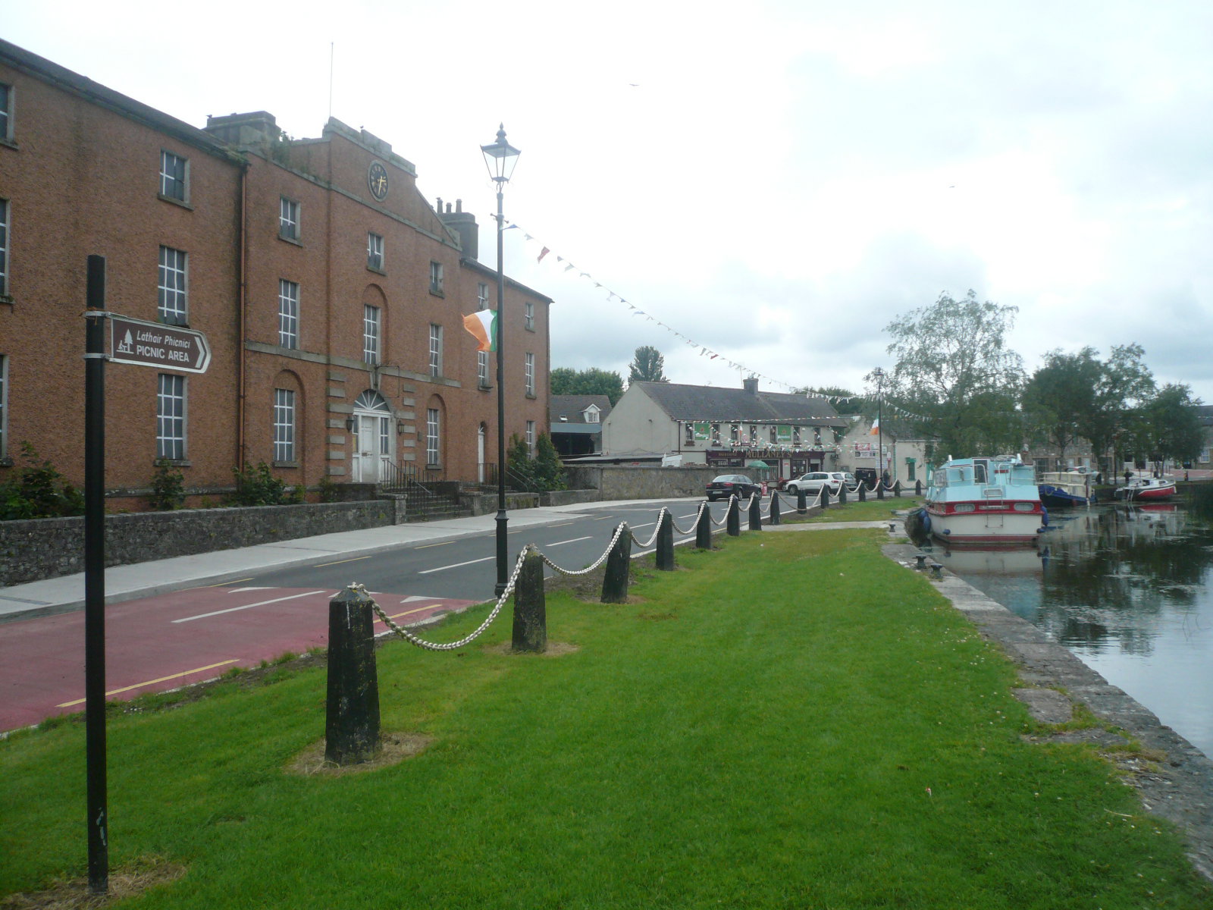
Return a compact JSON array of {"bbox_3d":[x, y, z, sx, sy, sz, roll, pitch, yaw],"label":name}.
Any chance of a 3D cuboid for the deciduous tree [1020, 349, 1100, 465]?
[{"bbox_3d":[33.466,-2.635,72.085,5.600,9.600,5.400,0,-1,0],"label":"deciduous tree"}]

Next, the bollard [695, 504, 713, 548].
[{"bbox_3d":[2.033,1.467,20.459,0.300,0.960,0.300,0,-1,16],"label":"bollard"}]

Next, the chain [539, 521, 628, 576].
[{"bbox_3d":[-0.216,1.012,10.432,0.070,0.464,3.056,0,-1,16],"label":"chain"}]

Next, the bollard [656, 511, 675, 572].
[{"bbox_3d":[0.972,1.388,16.059,0.305,0.970,0.305,0,-1,16],"label":"bollard"}]

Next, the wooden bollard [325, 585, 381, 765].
[{"bbox_3d":[-1.428,1.221,5.529,0.305,0.965,0.305,0,-1,16],"label":"wooden bollard"}]

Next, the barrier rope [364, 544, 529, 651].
[{"bbox_3d":[-1.220,1.225,8.200,0.070,0.700,3.650,0,-1,13],"label":"barrier rope"}]

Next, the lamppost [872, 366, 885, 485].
[{"bbox_3d":[14.554,-0.975,52.063,0.500,7.100,0.500,0,-1,16],"label":"lamppost"}]

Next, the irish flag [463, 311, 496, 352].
[{"bbox_3d":[-1.831,-1.797,14.200,0.550,0.630,0.280,0,-1,-15],"label":"irish flag"}]

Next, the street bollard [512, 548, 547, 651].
[{"bbox_3d":[-0.699,1.297,8.928,0.305,0.930,0.305,0,-1,0],"label":"street bollard"}]

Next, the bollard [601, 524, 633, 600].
[{"bbox_3d":[0.140,1.475,13.400,0.340,1.070,0.340,6,-1,22],"label":"bollard"}]

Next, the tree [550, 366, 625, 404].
[{"bbox_3d":[-2.366,-3.332,100.000,9.500,12.000,9.500,0,-1,0],"label":"tree"}]

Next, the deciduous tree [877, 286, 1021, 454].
[{"bbox_3d":[23.234,-4.303,66.000,9.800,13.400,9.500,0,-1,0],"label":"deciduous tree"}]

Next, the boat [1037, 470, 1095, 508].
[{"bbox_3d":[27.598,2.040,61.020,6.500,2.300,2.500,0,-1,-22],"label":"boat"}]

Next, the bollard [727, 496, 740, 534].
[{"bbox_3d":[3.377,1.602,26.000,0.340,1.050,0.340,0,-1,22],"label":"bollard"}]

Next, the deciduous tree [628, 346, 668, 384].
[{"bbox_3d":[4.083,-4.358,95.000,4.800,13.200,4.800,0,-1,0],"label":"deciduous tree"}]

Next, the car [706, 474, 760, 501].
[{"bbox_3d":[7.236,1.849,55.500,1.770,1.460,4.600,0,-1,26],"label":"car"}]

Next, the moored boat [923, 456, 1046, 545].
[{"bbox_3d":[13.000,1.580,35.300,3.200,2.850,9.000,0,-1,11],"label":"moored boat"}]

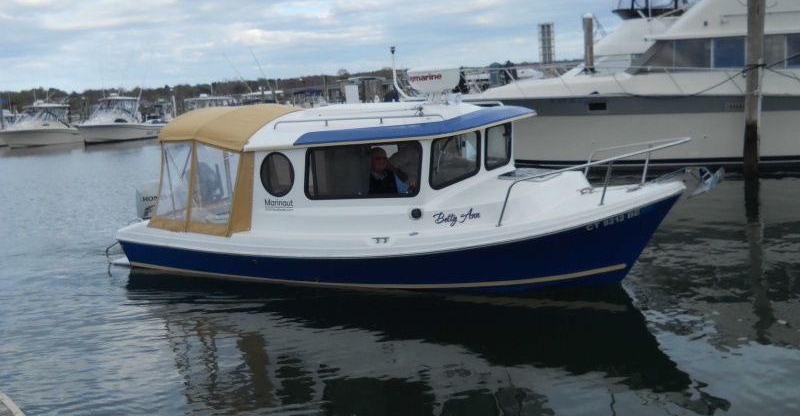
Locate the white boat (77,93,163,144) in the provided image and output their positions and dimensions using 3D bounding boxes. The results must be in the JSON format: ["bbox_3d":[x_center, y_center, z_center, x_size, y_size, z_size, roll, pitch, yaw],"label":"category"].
[{"bbox_3d":[-15.980,-5.489,51.405,2.700,3.050,7.600,3,11,42],"label":"white boat"}]

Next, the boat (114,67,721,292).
[{"bbox_3d":[-0.342,-0.293,9.302,7.350,2.420,2.500,1,10,32],"label":"boat"}]

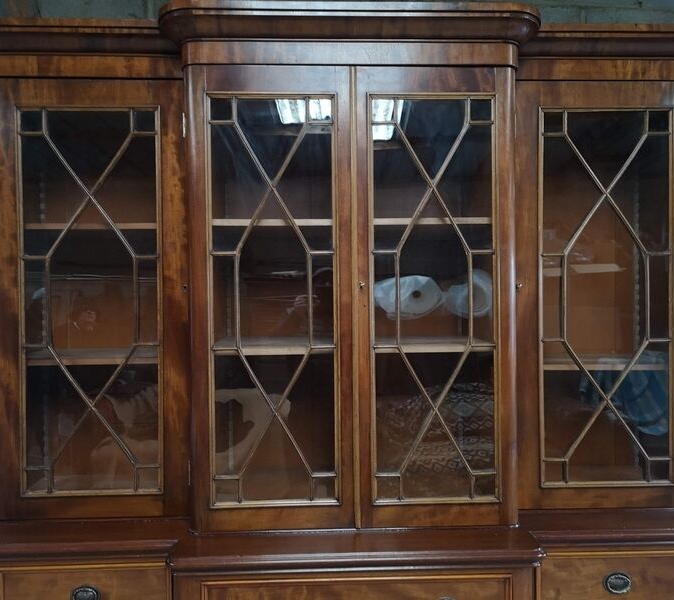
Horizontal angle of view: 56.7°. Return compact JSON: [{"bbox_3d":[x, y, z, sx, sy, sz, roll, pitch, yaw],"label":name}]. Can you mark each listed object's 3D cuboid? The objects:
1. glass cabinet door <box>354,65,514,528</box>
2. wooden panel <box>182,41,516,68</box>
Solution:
[{"bbox_3d":[0.272,-0.007,1.716,0.443,1.251,0.035,-1,1,-2],"label":"glass cabinet door"},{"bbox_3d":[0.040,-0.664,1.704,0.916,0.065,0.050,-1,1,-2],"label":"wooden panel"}]

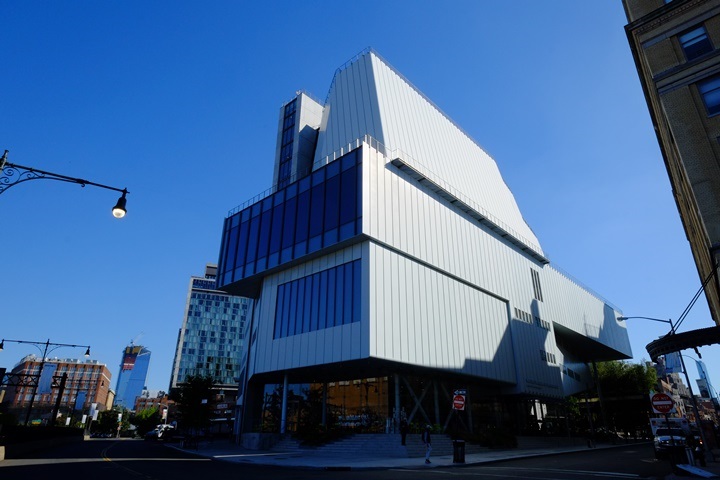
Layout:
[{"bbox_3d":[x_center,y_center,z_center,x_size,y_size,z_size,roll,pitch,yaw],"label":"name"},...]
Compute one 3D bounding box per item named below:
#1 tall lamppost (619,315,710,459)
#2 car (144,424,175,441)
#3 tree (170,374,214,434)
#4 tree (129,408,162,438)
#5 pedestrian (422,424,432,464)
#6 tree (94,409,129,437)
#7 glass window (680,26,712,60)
[{"bbox_3d":[18.970,8.951,26.467,3.105,8.727,0.400,-20,-31,39],"label":"tall lamppost"},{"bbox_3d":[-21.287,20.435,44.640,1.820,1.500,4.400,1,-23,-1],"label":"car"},{"bbox_3d":[-14.976,15.030,37.414,3.602,5.714,3.602,9,-25,-18],"label":"tree"},{"bbox_3d":[-33.951,28.576,66.564,4.156,3.904,4.156,11,-26,-23],"label":"tree"},{"bbox_3d":[3.432,10.346,21.402,0.420,1.802,0.520,0,-23,1],"label":"pedestrian"},{"bbox_3d":[-36.832,26.842,62.064,4.537,3.454,4.537,13,-26,-26],"label":"tree"},{"bbox_3d":[18.595,-10.865,23.304,1.190,1.855,0.150,-20,-31,39],"label":"glass window"}]

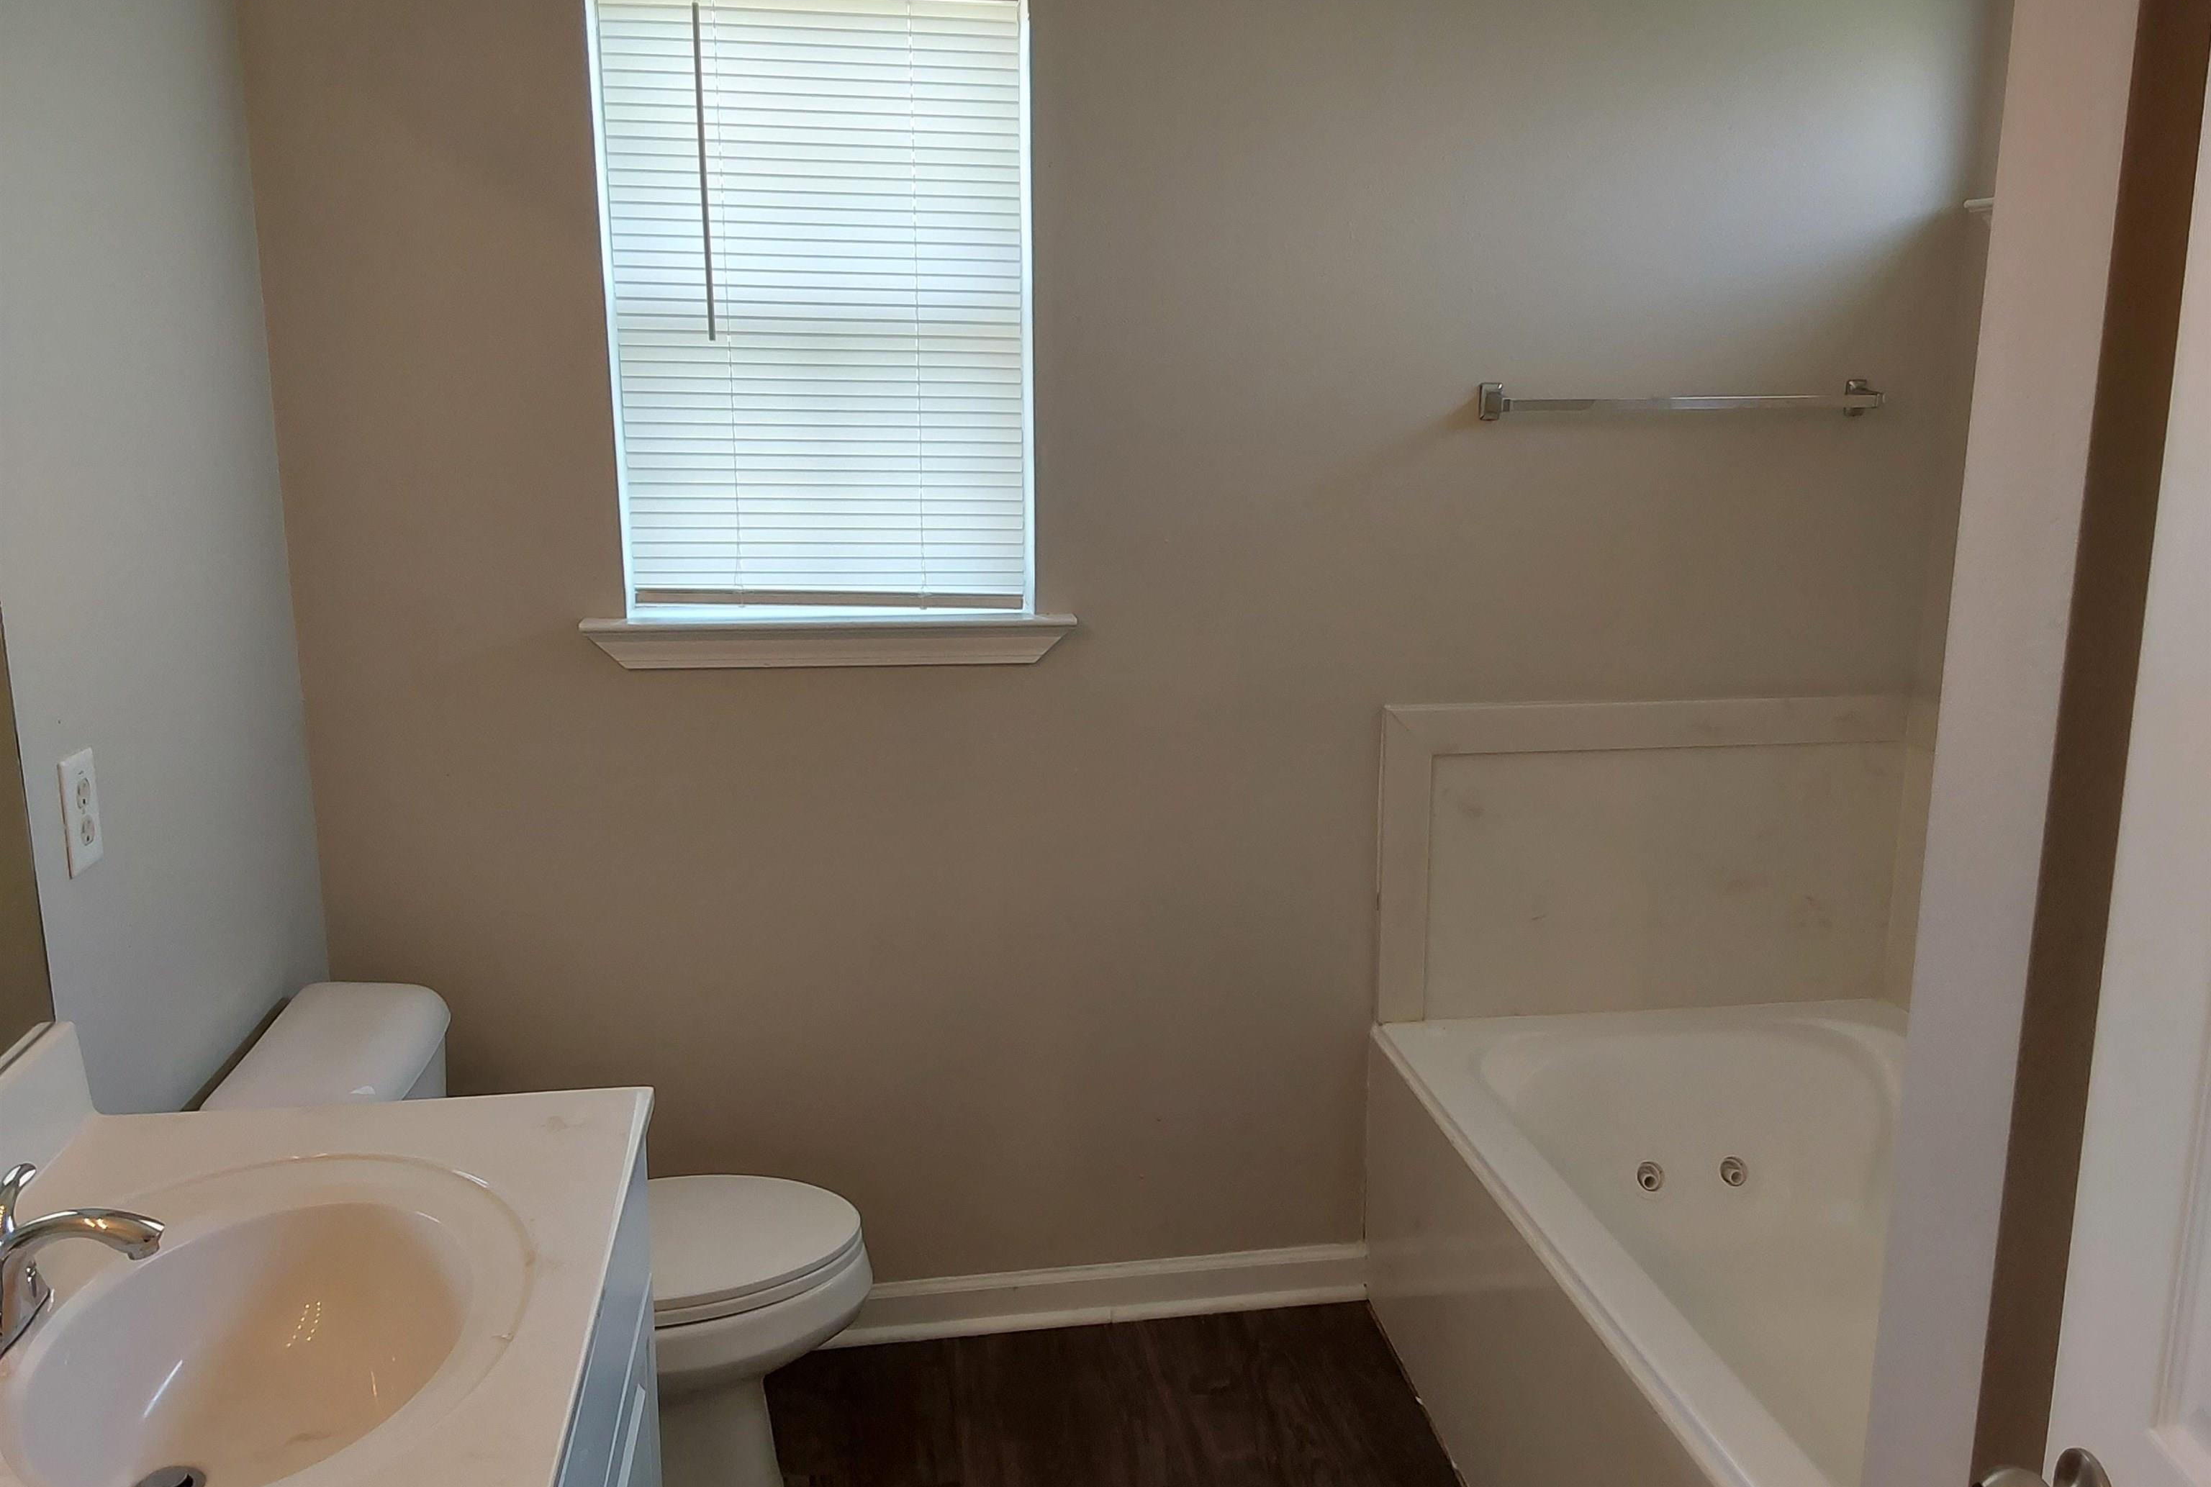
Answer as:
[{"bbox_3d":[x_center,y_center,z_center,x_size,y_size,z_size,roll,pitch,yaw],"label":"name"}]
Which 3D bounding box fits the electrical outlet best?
[{"bbox_3d":[-1.042,0.070,1.815,0.007,0.115,0.072,-2,12,-8],"label":"electrical outlet"}]

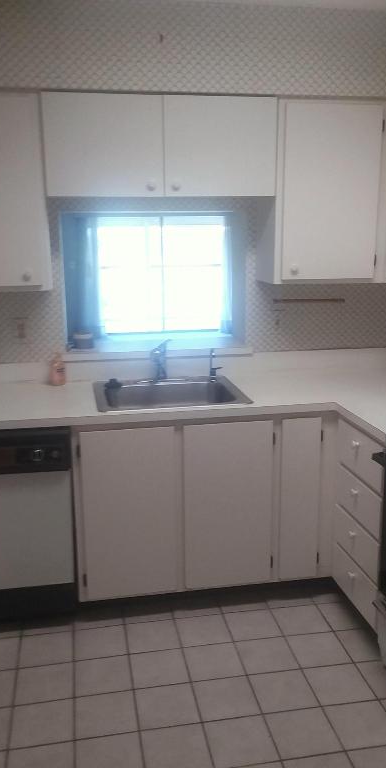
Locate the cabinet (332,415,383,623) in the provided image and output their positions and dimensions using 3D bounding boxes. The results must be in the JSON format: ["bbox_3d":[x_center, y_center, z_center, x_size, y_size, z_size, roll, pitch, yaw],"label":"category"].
[{"bbox_3d":[0.926,0.507,2.508,0.610,0.745,0.455,-3,13,-10],"label":"cabinet"}]

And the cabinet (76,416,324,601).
[{"bbox_3d":[-0.011,0.433,2.856,1.000,0.745,0.600,-3,13,-10],"label":"cabinet"}]

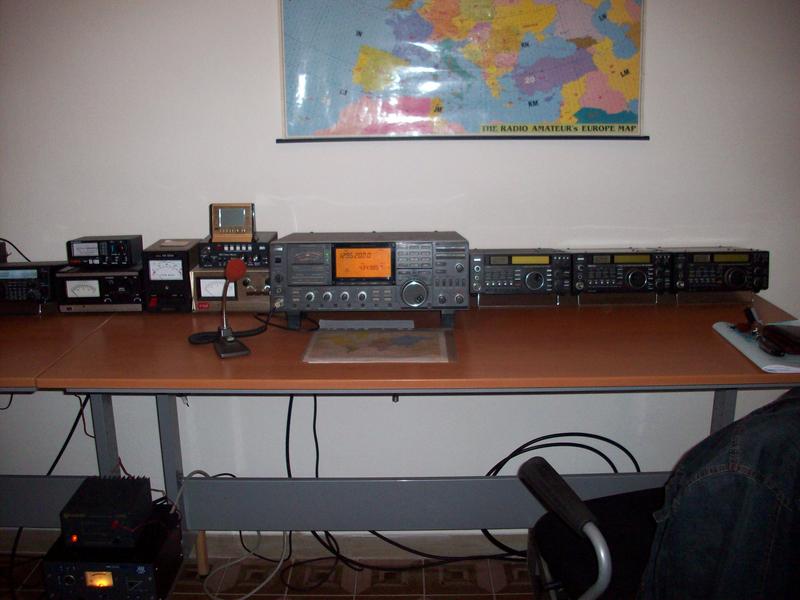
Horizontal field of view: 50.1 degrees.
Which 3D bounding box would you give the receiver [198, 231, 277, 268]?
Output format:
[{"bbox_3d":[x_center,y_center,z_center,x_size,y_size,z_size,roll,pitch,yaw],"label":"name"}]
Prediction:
[{"bbox_3d":[-0.390,-0.123,2.104,0.170,0.062,0.160,-1,14,1],"label":"receiver"}]

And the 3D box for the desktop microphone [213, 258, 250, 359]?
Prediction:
[{"bbox_3d":[-0.337,0.008,1.703,0.064,0.186,0.115,-7,15,-24],"label":"desktop microphone"}]

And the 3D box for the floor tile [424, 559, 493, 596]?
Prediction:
[{"bbox_3d":[0.165,0.792,2.447,0.195,0.010,0.195,-1,14,1],"label":"floor tile"}]

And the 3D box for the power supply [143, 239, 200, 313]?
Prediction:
[{"bbox_3d":[-0.542,-0.063,2.080,0.112,0.150,0.175,-1,14,1],"label":"power supply"}]

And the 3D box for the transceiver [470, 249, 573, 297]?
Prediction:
[{"bbox_3d":[0.290,-0.076,2.146,0.241,0.100,0.250,-1,7,1],"label":"transceiver"}]

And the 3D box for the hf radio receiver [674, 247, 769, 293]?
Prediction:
[{"bbox_3d":[0.762,-0.081,2.142,0.241,0.100,0.250,-1,7,1],"label":"hf radio receiver"}]

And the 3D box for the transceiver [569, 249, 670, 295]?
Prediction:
[{"bbox_3d":[0.530,-0.078,2.145,0.241,0.100,0.250,-1,7,1],"label":"transceiver"}]

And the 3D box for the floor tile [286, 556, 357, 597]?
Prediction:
[{"bbox_3d":[-0.219,0.796,2.451,0.195,0.010,0.195,-1,14,1],"label":"floor tile"}]

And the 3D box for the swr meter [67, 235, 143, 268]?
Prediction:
[{"bbox_3d":[-0.736,-0.122,2.145,0.155,0.064,0.103,0,13,0],"label":"swr meter"}]

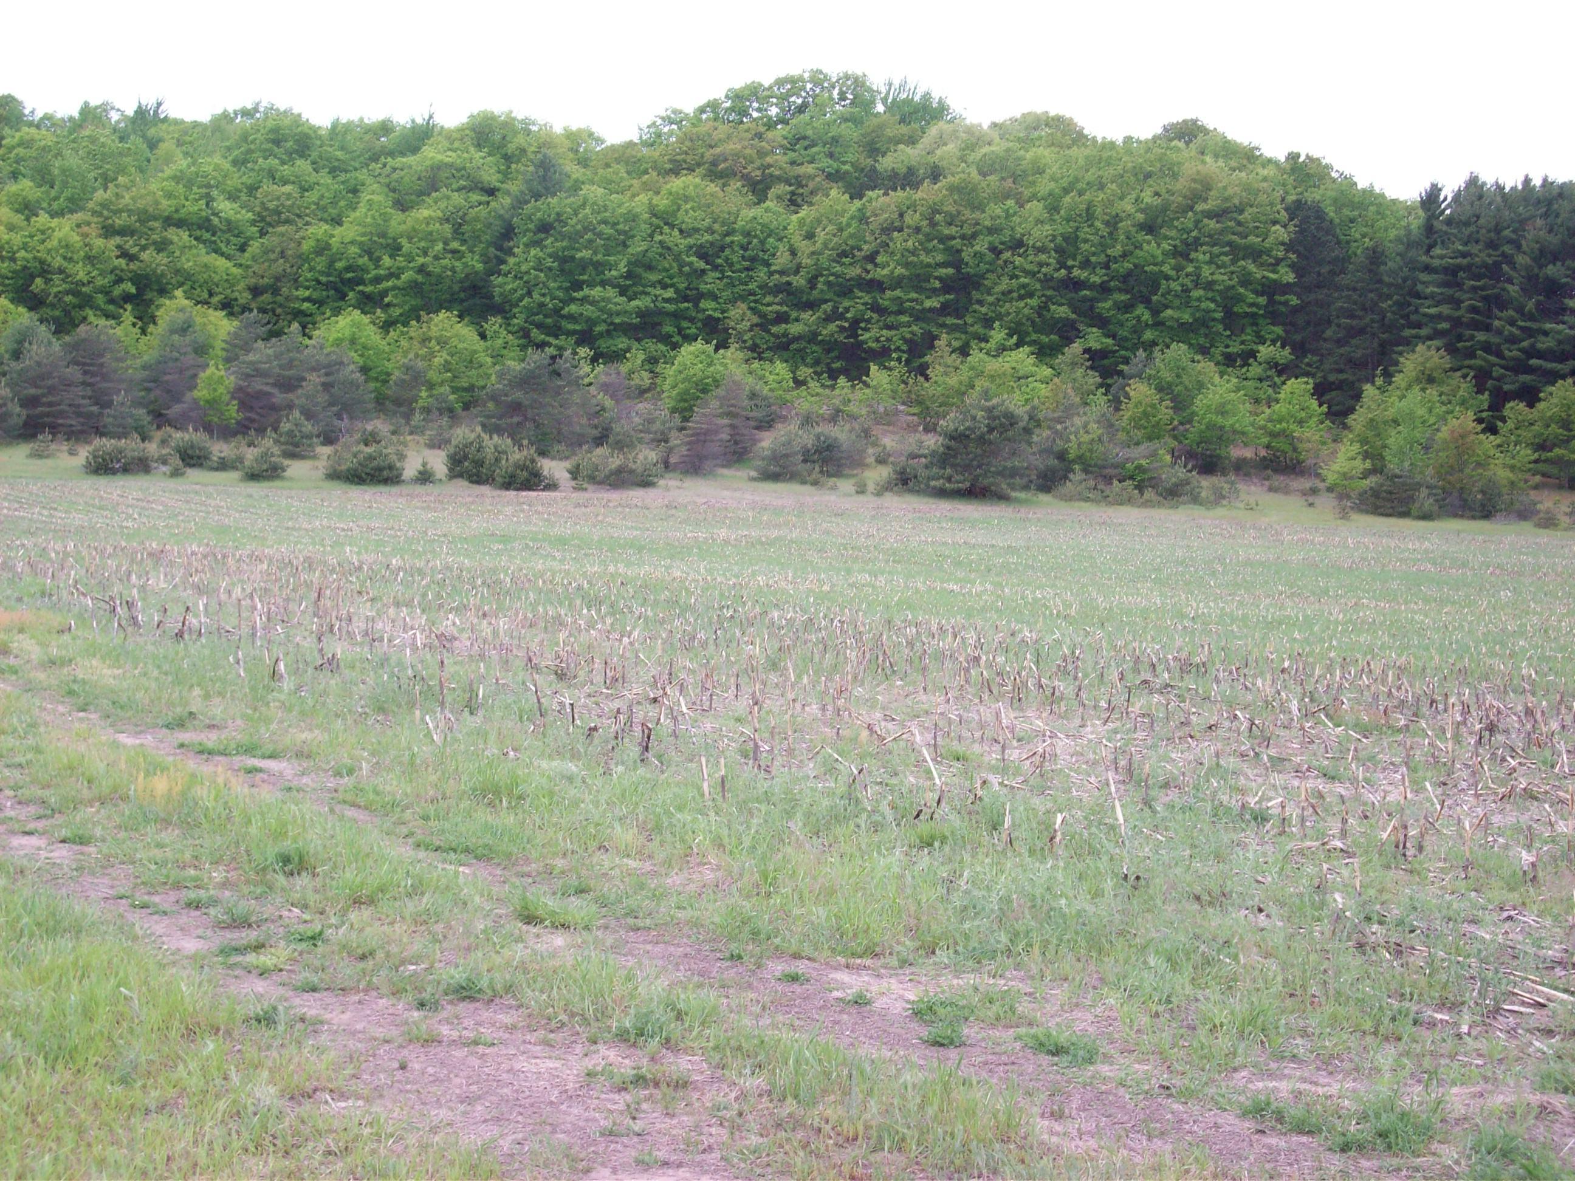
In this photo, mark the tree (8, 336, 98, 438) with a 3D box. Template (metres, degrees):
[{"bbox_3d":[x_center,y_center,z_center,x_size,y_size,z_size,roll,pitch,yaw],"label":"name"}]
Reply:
[{"bbox_3d":[-27.483,-7.602,92.000,3.341,3.748,3.074,0,2,0],"label":"tree"}]

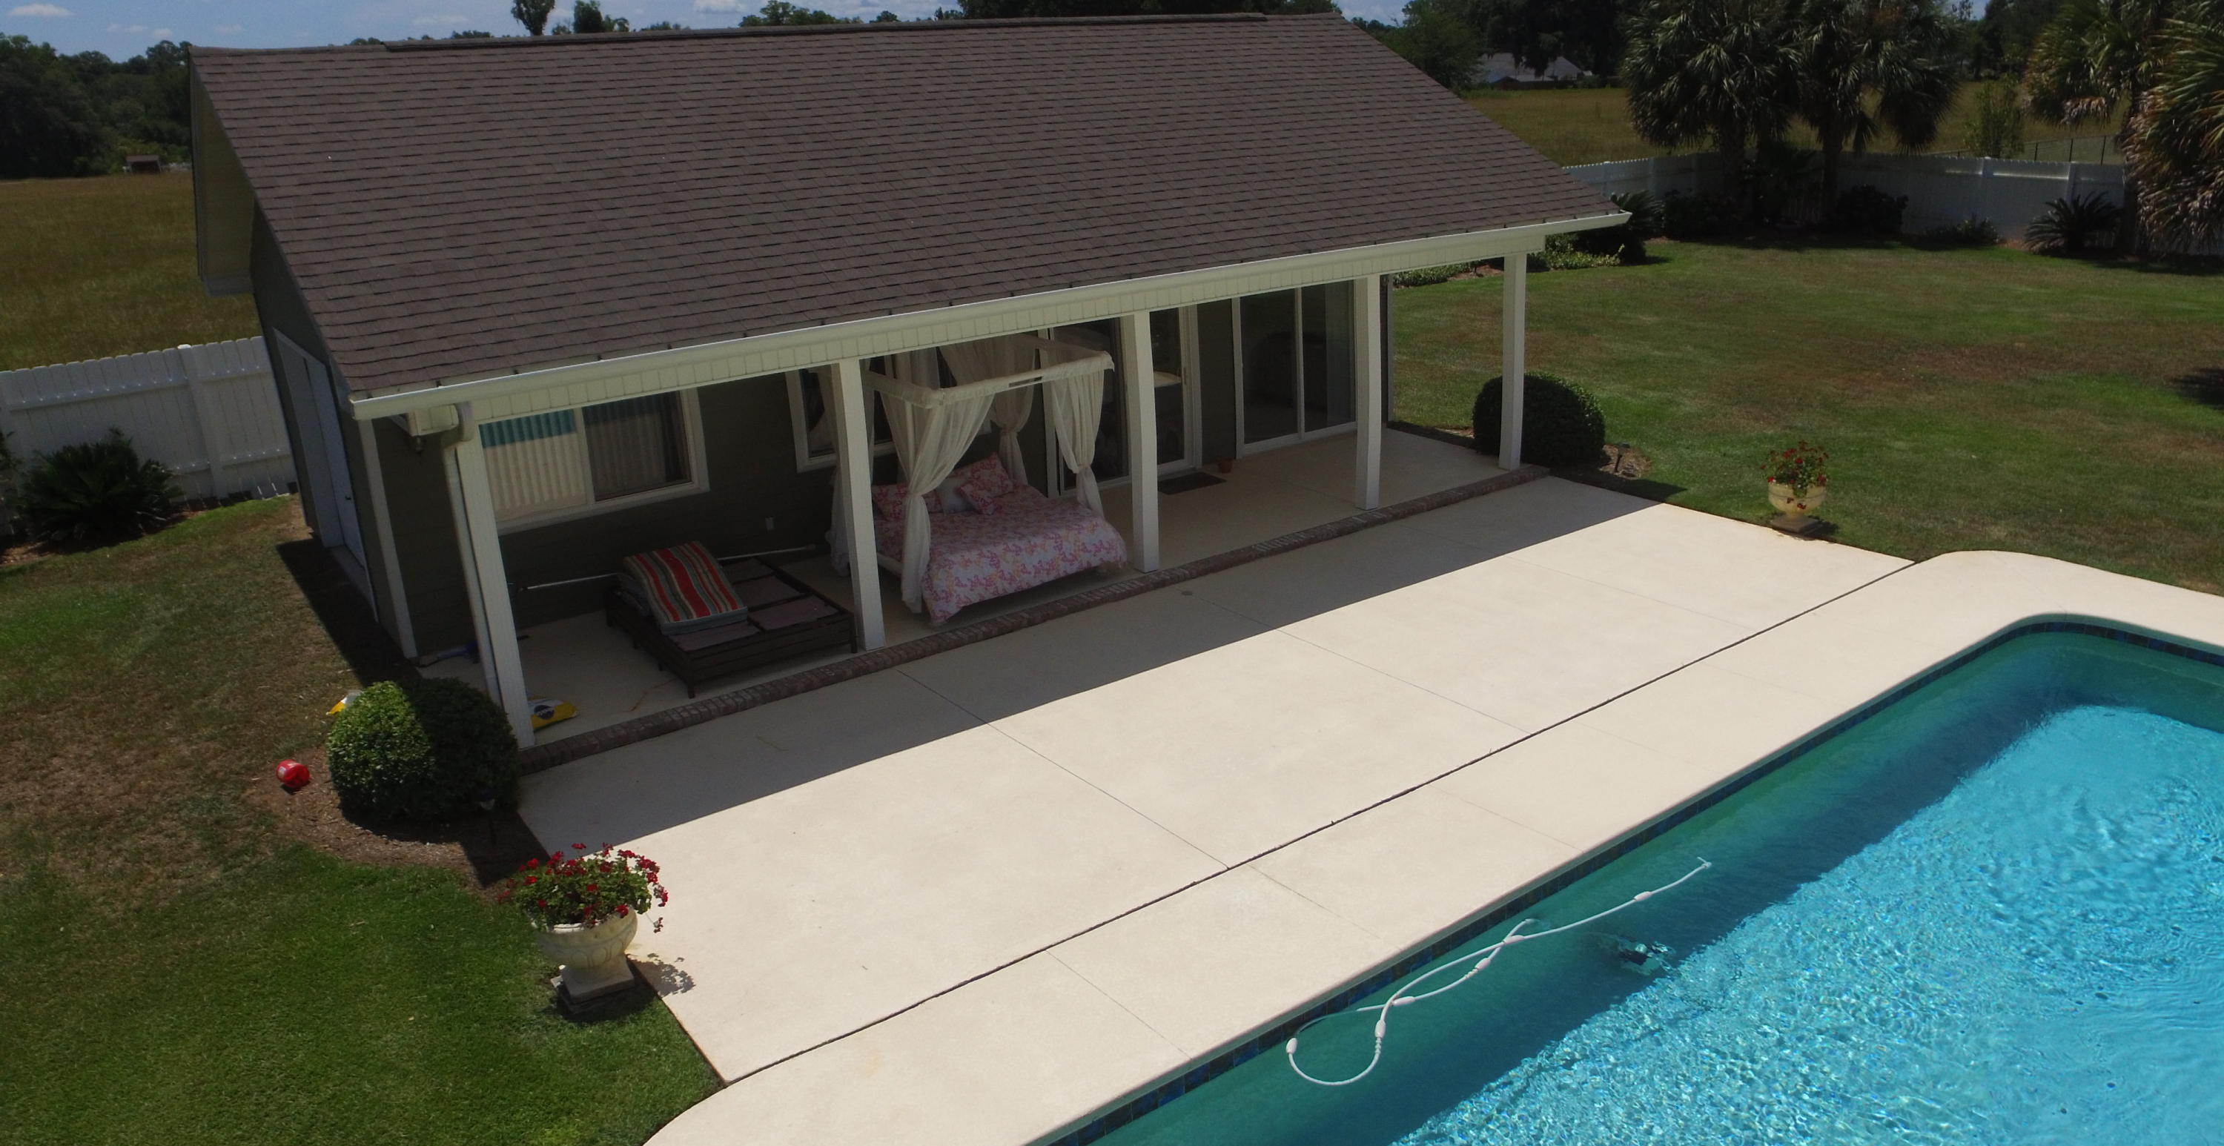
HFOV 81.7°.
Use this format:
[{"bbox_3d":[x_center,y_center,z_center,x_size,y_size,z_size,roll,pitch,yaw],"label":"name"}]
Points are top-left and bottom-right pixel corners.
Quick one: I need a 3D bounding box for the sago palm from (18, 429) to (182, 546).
[{"bbox_3d":[-11.500,-0.970,14.650,1.550,1.250,1.550,-16,22,-34],"label":"sago palm"}]

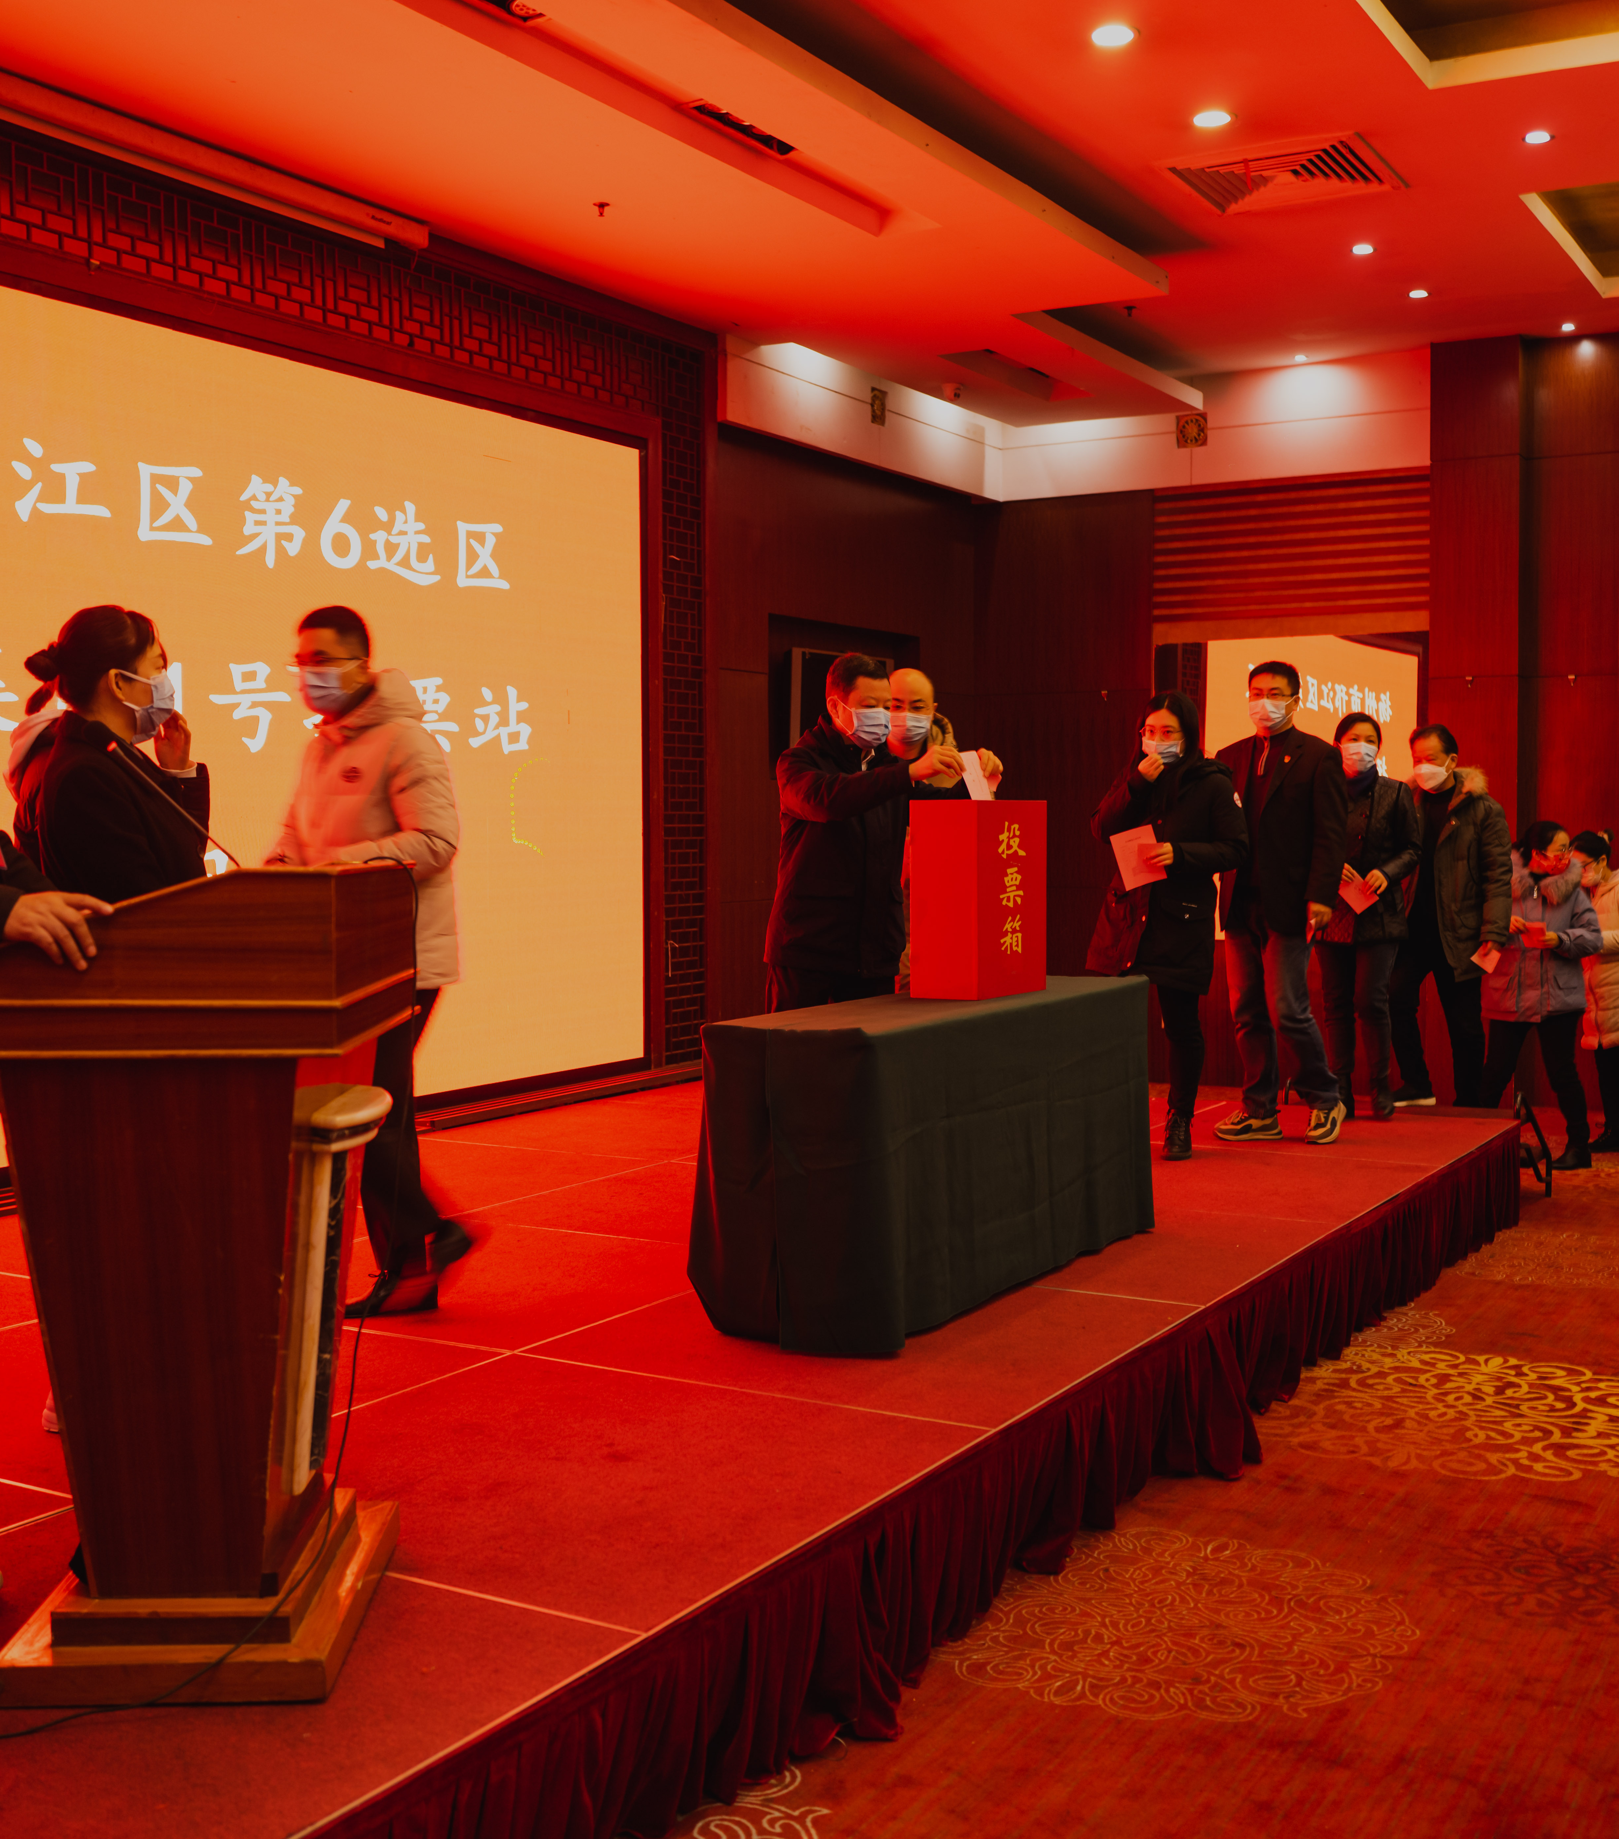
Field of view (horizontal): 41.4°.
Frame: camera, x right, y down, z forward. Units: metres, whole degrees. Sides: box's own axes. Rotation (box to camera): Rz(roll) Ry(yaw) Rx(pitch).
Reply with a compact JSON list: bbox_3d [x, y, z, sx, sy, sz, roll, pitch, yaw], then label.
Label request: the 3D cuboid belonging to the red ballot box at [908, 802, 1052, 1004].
[{"bbox_3d":[0.458,-0.058,5.792,0.200,0.521,0.420,2,3,30],"label":"red ballot box"}]

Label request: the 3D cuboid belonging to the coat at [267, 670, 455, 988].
[{"bbox_3d":[-1.103,-0.227,5.320,0.430,0.790,0.500,-2,4,-40],"label":"coat"}]

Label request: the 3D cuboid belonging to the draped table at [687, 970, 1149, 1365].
[{"bbox_3d":[0.392,0.576,5.677,0.460,0.730,1.790,2,3,30],"label":"draped table"}]

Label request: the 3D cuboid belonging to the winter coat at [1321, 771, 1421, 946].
[{"bbox_3d":[2.212,-0.244,8.520,0.480,0.710,0.360,1,3,27],"label":"winter coat"}]

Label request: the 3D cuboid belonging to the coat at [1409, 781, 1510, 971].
[{"bbox_3d":[2.692,-0.184,8.950,0.390,0.800,0.510,-3,4,-44],"label":"coat"}]

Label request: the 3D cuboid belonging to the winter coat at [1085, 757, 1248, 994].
[{"bbox_3d":[1.274,-0.165,7.620,0.540,0.850,0.420,2,4,41],"label":"winter coat"}]

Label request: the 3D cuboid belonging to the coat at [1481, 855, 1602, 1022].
[{"bbox_3d":[3.392,0.090,9.950,0.500,0.770,0.360,2,4,40],"label":"coat"}]

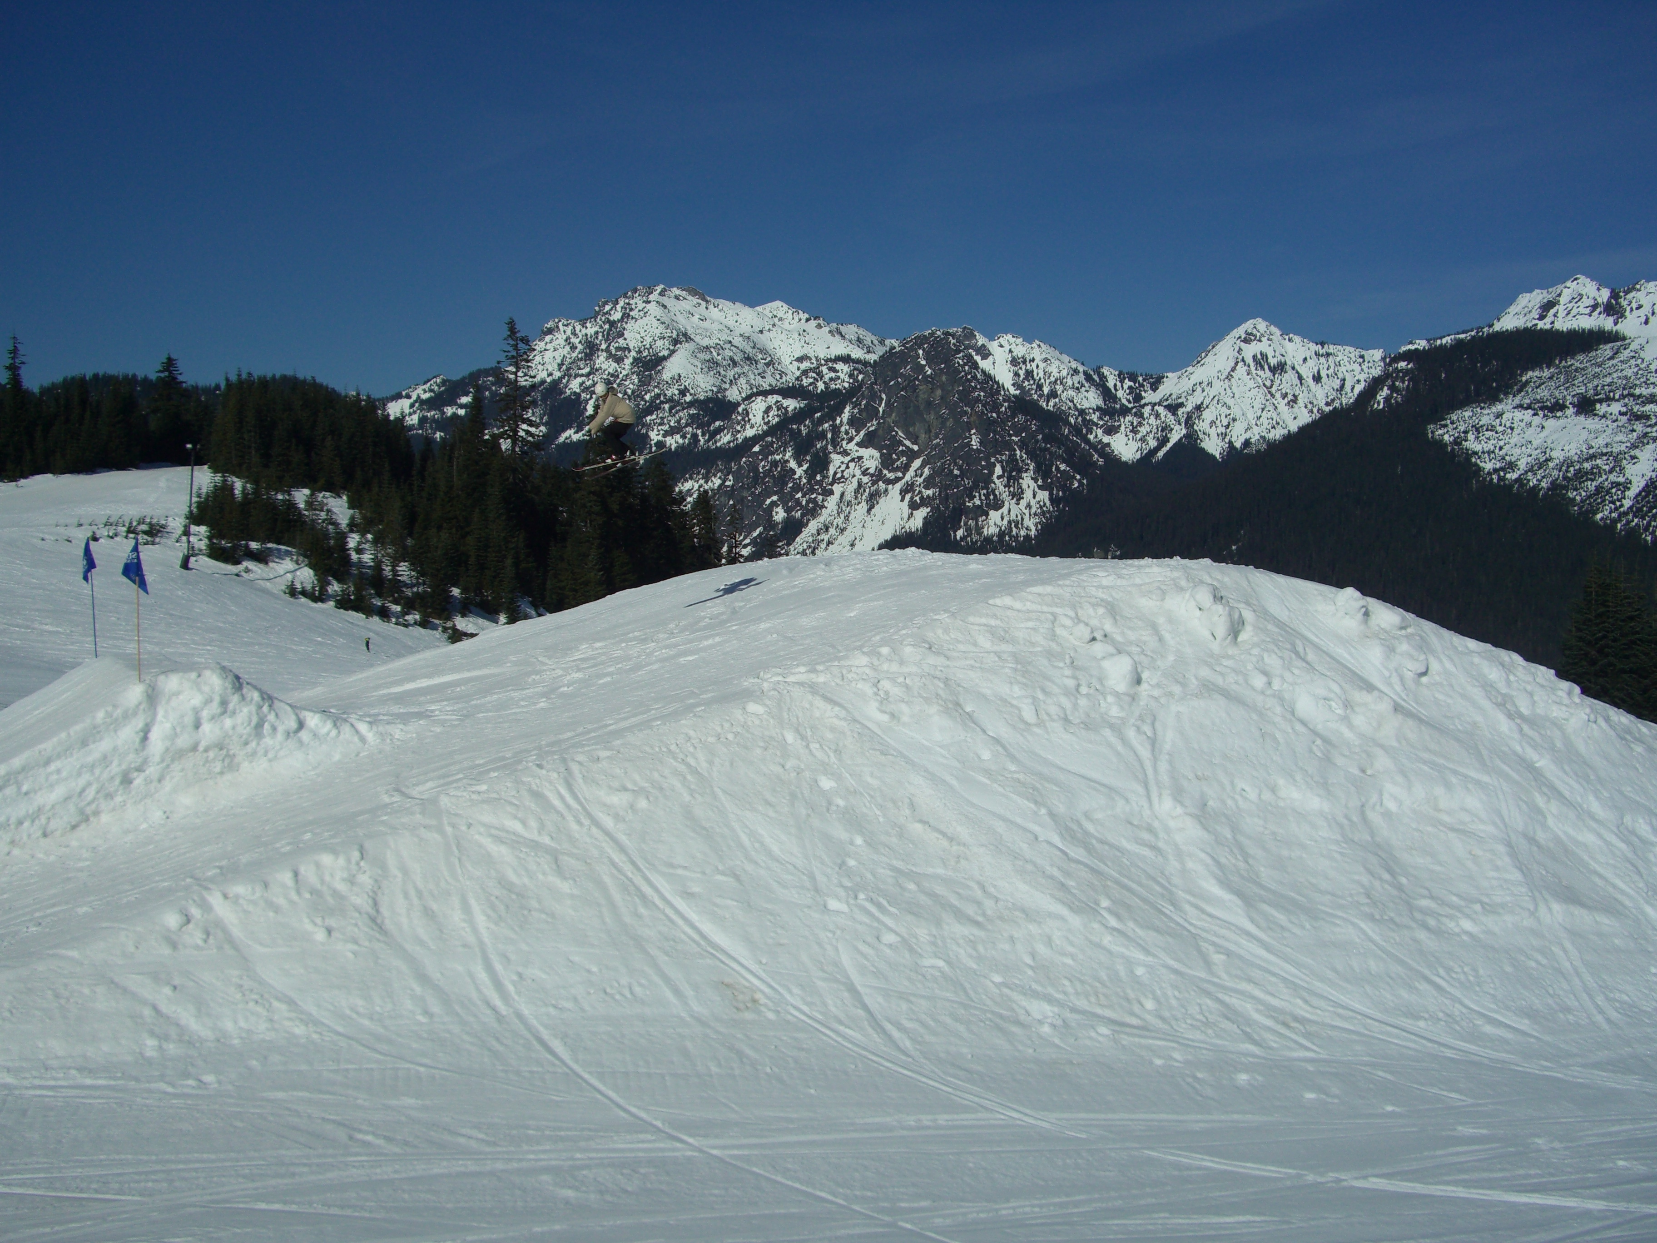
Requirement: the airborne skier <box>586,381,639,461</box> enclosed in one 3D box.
[{"bbox_3d":[-3.506,-3.244,29.500,0.880,1.320,0.620,0,1,9],"label":"airborne skier"}]

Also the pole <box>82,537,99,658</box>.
[{"bbox_3d":[-12.170,-0.395,30.000,0.280,2.000,0.250,0,1,0],"label":"pole"}]

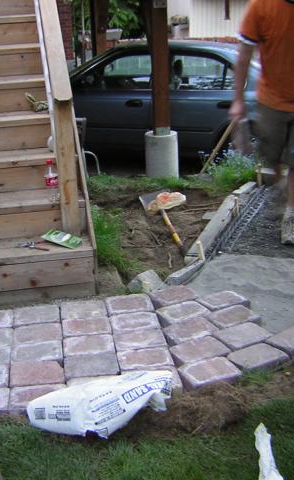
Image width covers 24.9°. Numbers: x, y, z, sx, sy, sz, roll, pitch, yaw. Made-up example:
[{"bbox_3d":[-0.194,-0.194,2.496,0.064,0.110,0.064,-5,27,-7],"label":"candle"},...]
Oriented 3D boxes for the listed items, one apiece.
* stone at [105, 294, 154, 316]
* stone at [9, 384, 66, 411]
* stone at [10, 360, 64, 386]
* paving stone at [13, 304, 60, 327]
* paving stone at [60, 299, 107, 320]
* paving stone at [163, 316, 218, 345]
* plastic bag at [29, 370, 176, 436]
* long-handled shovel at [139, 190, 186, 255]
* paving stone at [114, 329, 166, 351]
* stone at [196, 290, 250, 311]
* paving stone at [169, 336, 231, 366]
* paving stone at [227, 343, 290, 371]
[{"bbox_3d":[-0.086,0.362,3.437,0.224,0.057,0.169,-5,20,-8],"label":"stone"},{"bbox_3d":[-0.427,0.653,2.651,0.224,0.057,0.169,-4,20,-6],"label":"stone"},{"bbox_3d":[-0.463,0.592,2.825,0.224,0.057,0.169,-4,20,-7],"label":"stone"},{"bbox_3d":[-0.544,0.410,3.331,0.229,0.060,0.176,-5,20,-8],"label":"paving stone"},{"bbox_3d":[-0.313,0.384,3.377,0.228,0.060,0.176,-4,20,-6],"label":"paving stone"},{"bbox_3d":[0.208,0.450,3.142,0.227,0.060,0.162,-12,23,-25],"label":"paving stone"},{"bbox_3d":[-0.187,0.626,2.565,0.540,0.130,0.250,-6,21,-10],"label":"plastic bag"},{"bbox_3d":[0.147,-0.162,4.559,0.250,0.110,1.240,-5,23,-6],"label":"long-handled shovel"},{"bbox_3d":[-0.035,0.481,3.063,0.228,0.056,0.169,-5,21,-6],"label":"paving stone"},{"bbox_3d":[0.387,0.338,3.463,0.224,0.057,0.169,-13,22,-28],"label":"stone"},{"bbox_3d":[0.233,0.517,2.974,0.224,0.057,0.169,-10,21,-23],"label":"paving stone"},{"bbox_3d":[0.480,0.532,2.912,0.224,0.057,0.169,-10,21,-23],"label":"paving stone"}]

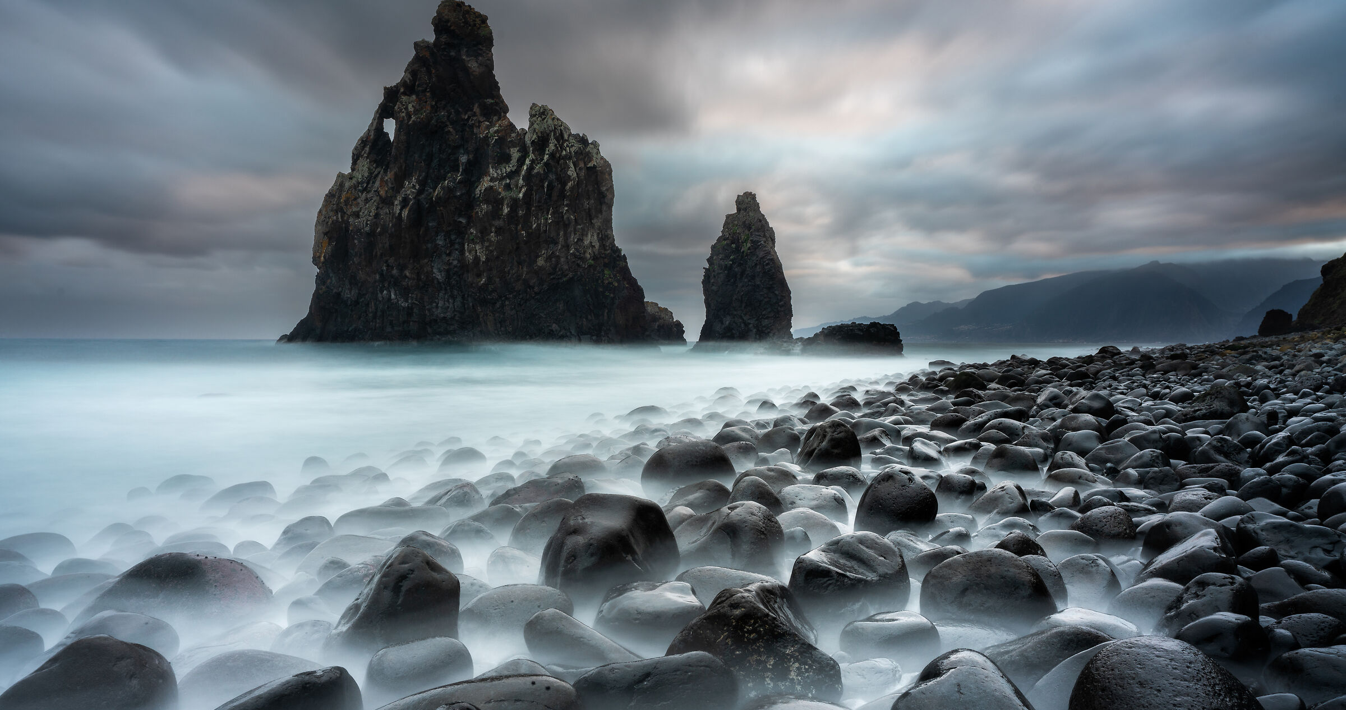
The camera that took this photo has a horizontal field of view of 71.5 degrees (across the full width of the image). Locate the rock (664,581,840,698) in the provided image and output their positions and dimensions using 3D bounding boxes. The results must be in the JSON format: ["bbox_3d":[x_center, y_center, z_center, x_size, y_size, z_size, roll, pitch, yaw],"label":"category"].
[{"bbox_3d":[0.294,1.034,3.396,0.630,0.409,0.536,0,1,0],"label":"rock"}]

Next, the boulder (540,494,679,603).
[{"bbox_3d":[-0.303,0.891,4.450,0.650,0.480,0.580,0,1,-4],"label":"boulder"}]

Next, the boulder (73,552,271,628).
[{"bbox_3d":[-2.321,1.045,4.350,0.900,0.400,0.720,0,1,-28],"label":"boulder"}]

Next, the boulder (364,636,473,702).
[{"bbox_3d":[-0.883,1.047,3.250,0.380,0.240,0.330,0,1,-15],"label":"boulder"}]

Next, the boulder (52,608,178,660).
[{"bbox_3d":[-2.259,1.113,3.800,0.520,0.300,0.450,0,1,-31],"label":"boulder"}]

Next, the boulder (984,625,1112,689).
[{"bbox_3d":[1.335,1.092,3.345,0.461,0.233,0.322,0,1,20],"label":"boulder"}]

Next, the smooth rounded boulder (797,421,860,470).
[{"bbox_3d":[1.472,0.865,8.791,0.597,0.512,0.507,0,1,0],"label":"smooth rounded boulder"}]

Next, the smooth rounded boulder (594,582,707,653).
[{"bbox_3d":[-0.092,0.985,3.620,0.440,0.260,0.380,0,1,-1],"label":"smooth rounded boulder"}]

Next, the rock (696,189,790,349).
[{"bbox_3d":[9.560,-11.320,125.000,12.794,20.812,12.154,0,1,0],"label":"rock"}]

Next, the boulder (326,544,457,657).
[{"bbox_3d":[-1.150,0.972,3.850,0.550,0.450,0.500,0,1,-17],"label":"boulder"}]

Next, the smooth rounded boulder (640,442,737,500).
[{"bbox_3d":[0.126,0.938,7.454,0.762,0.488,0.610,0,1,0],"label":"smooth rounded boulder"}]

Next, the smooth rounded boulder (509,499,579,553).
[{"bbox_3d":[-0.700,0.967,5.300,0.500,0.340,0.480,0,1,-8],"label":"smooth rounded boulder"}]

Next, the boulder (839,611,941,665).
[{"bbox_3d":[0.840,1.109,3.631,0.389,0.220,0.311,0,1,0],"label":"boulder"}]

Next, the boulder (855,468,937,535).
[{"bbox_3d":[1.415,0.943,5.930,0.508,0.447,0.457,0,1,0],"label":"boulder"}]

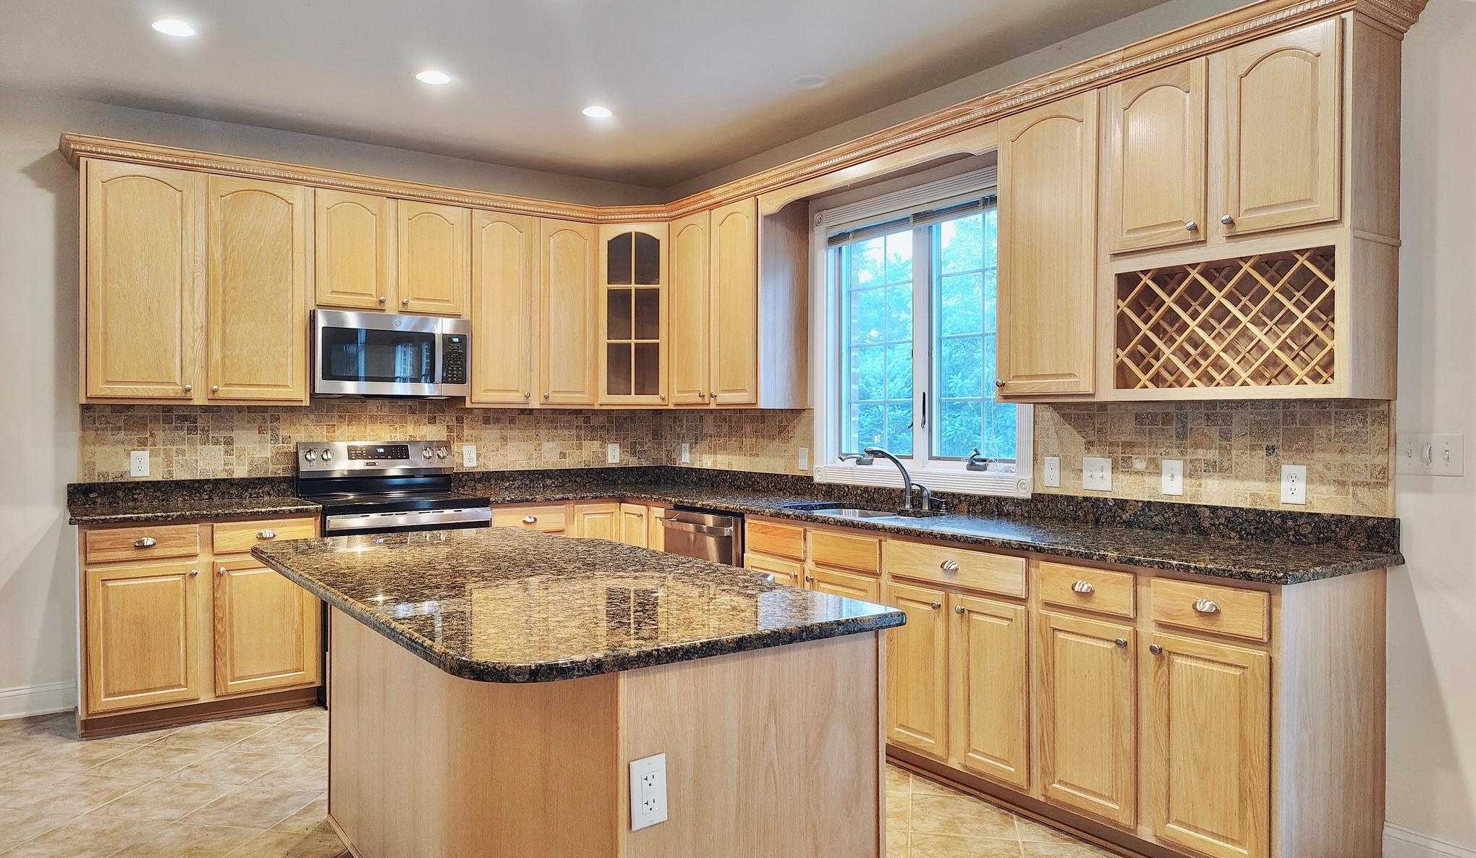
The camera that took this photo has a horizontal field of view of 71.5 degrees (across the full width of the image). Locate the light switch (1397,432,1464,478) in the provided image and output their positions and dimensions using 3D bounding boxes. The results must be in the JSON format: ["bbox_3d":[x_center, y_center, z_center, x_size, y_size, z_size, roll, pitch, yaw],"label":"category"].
[{"bbox_3d":[1.919,0.071,2.848,0.014,0.117,0.165,0,1,-35],"label":"light switch"}]

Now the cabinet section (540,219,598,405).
[{"bbox_3d":[-1.022,-0.637,5.763,0.350,1.020,0.324,0,0,-35],"label":"cabinet section"}]

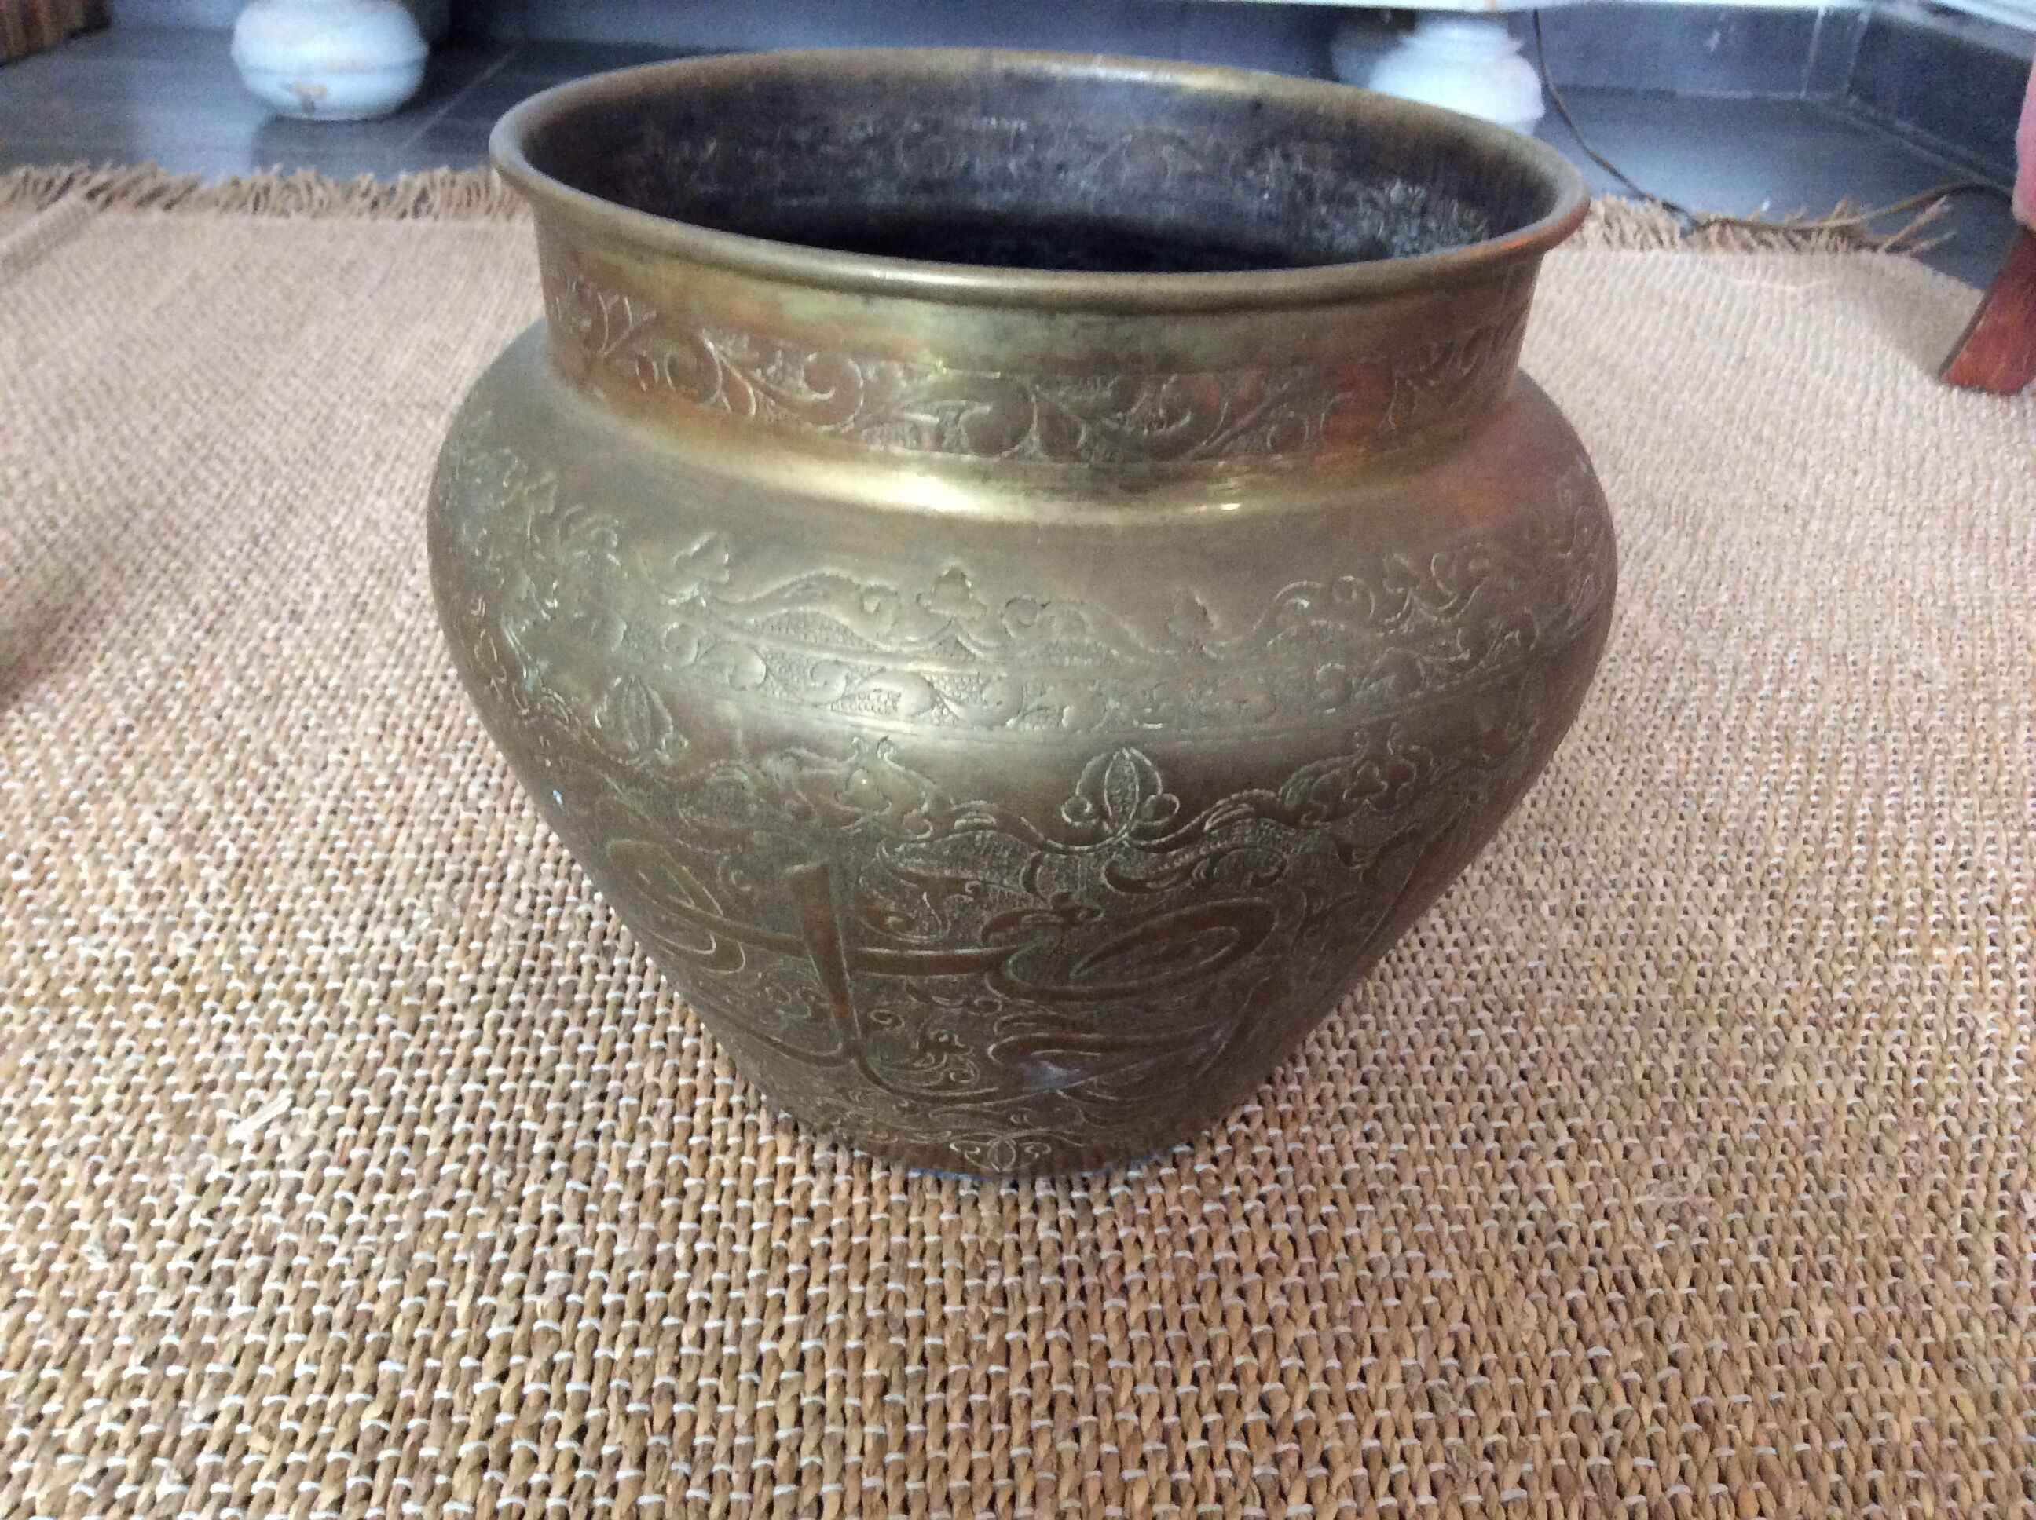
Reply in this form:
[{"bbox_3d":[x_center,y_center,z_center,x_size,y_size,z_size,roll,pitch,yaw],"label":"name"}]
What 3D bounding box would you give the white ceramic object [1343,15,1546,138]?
[{"bbox_3d":[0.339,-0.525,1.456,0.139,0.107,0.139,3,29,0],"label":"white ceramic object"}]

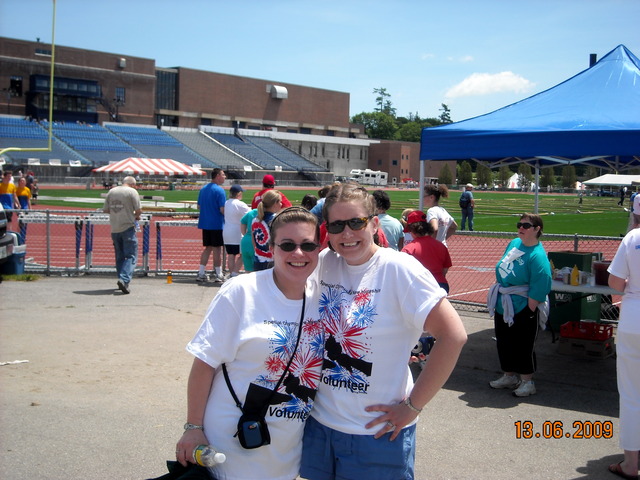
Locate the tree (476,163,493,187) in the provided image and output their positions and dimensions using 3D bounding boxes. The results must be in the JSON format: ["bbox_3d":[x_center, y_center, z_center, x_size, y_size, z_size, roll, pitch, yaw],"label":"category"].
[{"bbox_3d":[31.959,-12.725,176.000,2.914,5.828,2.914,1,4,0],"label":"tree"}]

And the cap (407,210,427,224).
[{"bbox_3d":[0.928,-0.205,8.850,0.180,0.150,0.270,-3,-13,-46],"label":"cap"}]

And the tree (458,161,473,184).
[{"bbox_3d":[28.365,-12.628,176.000,2.526,5.634,2.526,1,4,0],"label":"tree"}]

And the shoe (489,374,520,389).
[{"bbox_3d":[1.568,1.202,7.680,0.265,0.120,0.100,0,4,-18],"label":"shoe"}]

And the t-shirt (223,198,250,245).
[{"bbox_3d":[-1.330,-0.290,14.600,0.480,0.720,0.320,2,4,18],"label":"t-shirt"}]

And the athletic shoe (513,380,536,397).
[{"bbox_3d":[1.718,1.244,7.600,0.265,0.120,0.100,-2,5,-42],"label":"athletic shoe"}]

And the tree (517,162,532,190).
[{"bbox_3d":[38.923,-12.104,172.000,2.753,5.601,2.753,1,4,0],"label":"tree"}]

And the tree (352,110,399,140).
[{"bbox_3d":[14.571,-24.175,240.000,12.982,20.002,12.982,1,4,0],"label":"tree"}]

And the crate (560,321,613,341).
[{"bbox_3d":[2.785,0.955,9.460,0.450,0.125,0.345,3,4,30],"label":"crate"}]

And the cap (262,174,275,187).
[{"bbox_3d":[-0.802,-0.936,14.250,0.180,0.150,0.270,1,1,-5],"label":"cap"}]

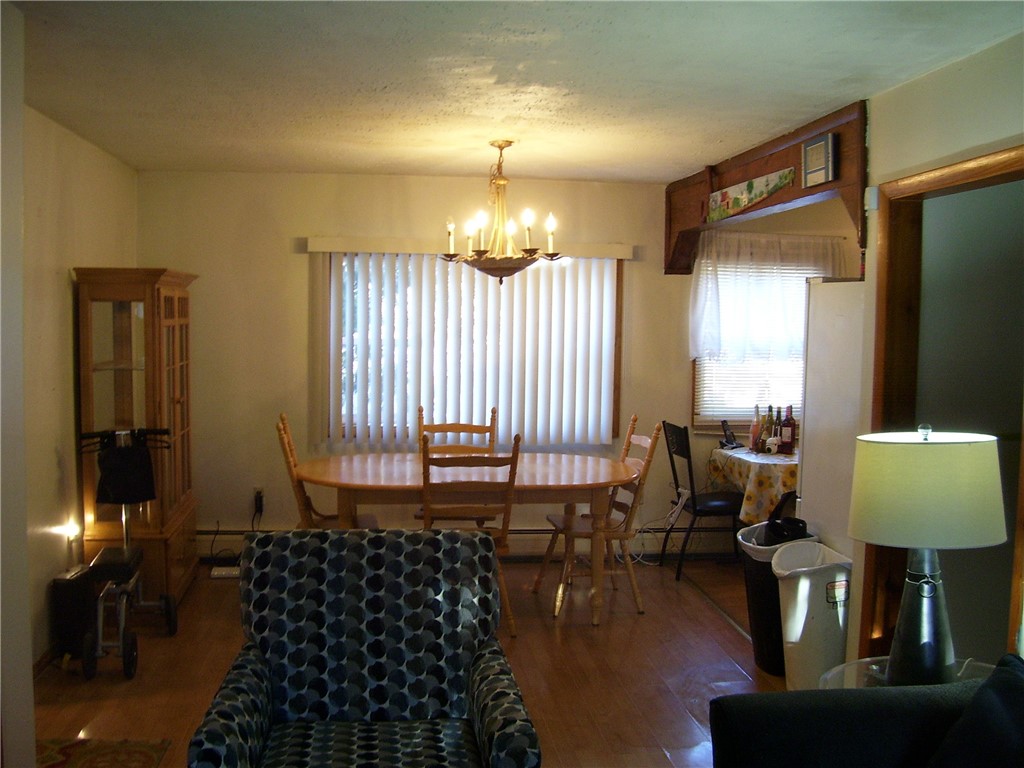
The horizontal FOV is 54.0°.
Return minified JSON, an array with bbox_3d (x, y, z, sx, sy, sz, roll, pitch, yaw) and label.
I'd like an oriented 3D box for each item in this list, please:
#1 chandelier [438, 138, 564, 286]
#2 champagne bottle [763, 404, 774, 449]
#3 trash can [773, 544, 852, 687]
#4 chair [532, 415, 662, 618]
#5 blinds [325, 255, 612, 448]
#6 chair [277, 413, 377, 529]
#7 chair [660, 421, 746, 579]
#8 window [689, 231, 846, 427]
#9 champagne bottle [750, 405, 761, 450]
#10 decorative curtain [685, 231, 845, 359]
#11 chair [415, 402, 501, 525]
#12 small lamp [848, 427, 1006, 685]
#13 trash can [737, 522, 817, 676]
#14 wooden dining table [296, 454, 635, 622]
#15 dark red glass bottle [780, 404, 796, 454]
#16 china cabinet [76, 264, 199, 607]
[{"bbox_3d":[-0.043,-0.850,4.953,0.582,0.697,0.582,0,4,-8],"label":"chandelier"},{"bbox_3d":[1.617,0.281,6.319,0.077,0.305,0.077,0,4,-7],"label":"champagne bottle"},{"bbox_3d":[1.243,1.022,4.280,0.290,0.620,0.360,0,4,-8],"label":"trash can"},{"bbox_3d":[0.451,0.695,5.516,0.600,1.015,0.500,0,4,-8],"label":"chair"},{"bbox_3d":[-0.284,-0.201,6.353,1.931,1.251,0.120,1,4,-4],"label":"blinds"},{"bbox_3d":[-0.976,0.697,5.403,0.570,1.030,0.470,0,4,-8],"label":"chair"},{"bbox_3d":[1.209,0.718,6.296,0.500,0.940,0.420,0,4,-8],"label":"chair"},{"bbox_3d":[1.648,-0.346,6.477,1.010,1.247,0.100,1,4,-4],"label":"window"},{"bbox_3d":[1.549,0.279,6.371,0.075,0.300,0.075,0,4,-7],"label":"champagne bottle"},{"bbox_3d":[1.633,-0.553,6.421,1.001,0.807,0.090,1,4,-4],"label":"decorative curtain"},{"bbox_3d":[-0.318,0.659,5.855,0.490,1.015,0.600,1,4,-2],"label":"chair"},{"bbox_3d":[1.107,0.466,2.700,0.395,0.713,0.395,0,4,-7],"label":"small lamp"},{"bbox_3d":[1.202,0.977,4.596,0.355,0.600,0.440,0,4,-7],"label":"trash can"},{"bbox_3d":[-0.246,0.822,5.441,1.780,0.750,1.100,0,4,-7],"label":"wooden dining table"},{"bbox_3d":[1.730,0.285,6.286,0.092,0.305,0.092,0,4,-7],"label":"dark red glass bottle"},{"bbox_3d":[-2.017,0.284,5.515,0.460,1.800,1.000,0,4,-8],"label":"china cabinet"}]

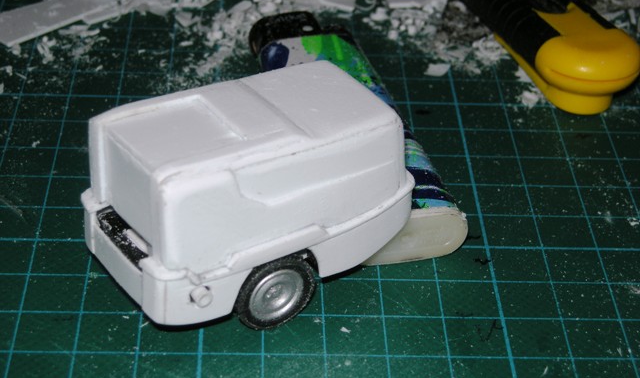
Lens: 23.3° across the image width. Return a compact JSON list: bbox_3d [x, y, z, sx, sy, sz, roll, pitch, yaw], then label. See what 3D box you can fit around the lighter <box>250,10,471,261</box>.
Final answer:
[{"bbox_3d":[0.005,-0.013,0.301,0.023,0.011,0.075,-7,35,-14],"label":"lighter"}]

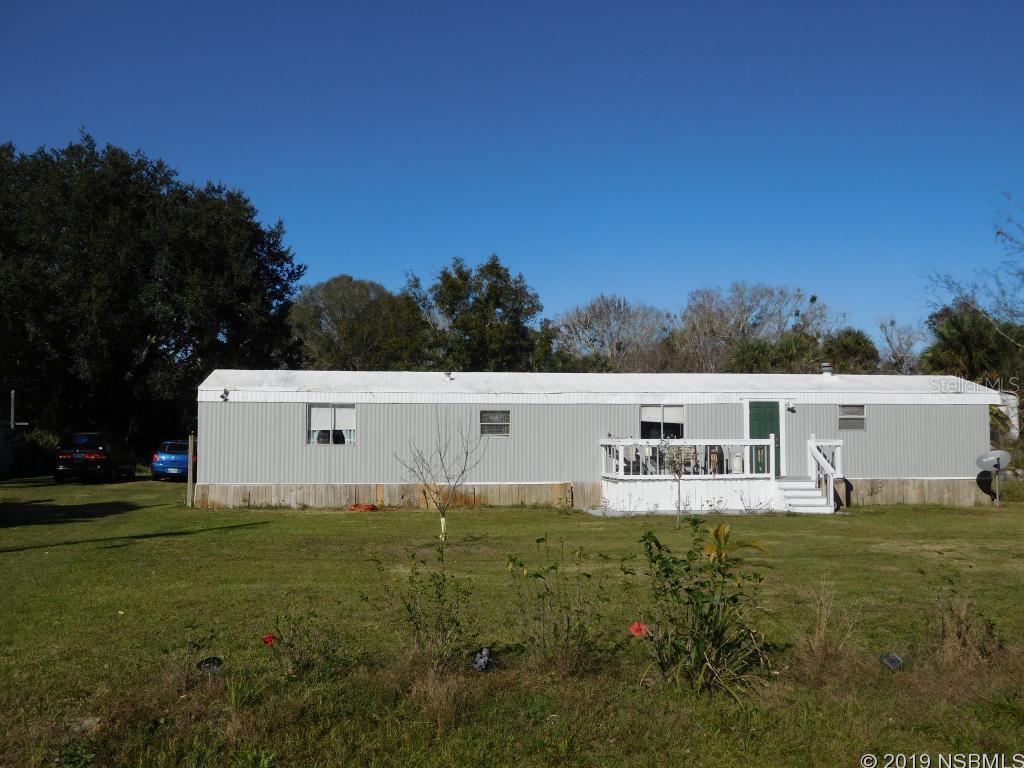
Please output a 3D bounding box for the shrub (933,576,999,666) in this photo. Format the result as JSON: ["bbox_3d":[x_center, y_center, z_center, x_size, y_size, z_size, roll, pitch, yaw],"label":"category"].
[{"bbox_3d":[3.294,1.721,6.861,0.493,0.615,0.468,0,-4,0],"label":"shrub"}]

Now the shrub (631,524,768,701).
[{"bbox_3d":[1.251,1.444,6.284,0.903,1.095,0.794,0,-4,0],"label":"shrub"}]

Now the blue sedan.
[{"bbox_3d":[-12.442,2.953,36.365,1.720,1.440,4.400,0,-4,-7],"label":"blue sedan"}]

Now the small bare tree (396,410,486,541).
[{"bbox_3d":[-1.164,1.509,15.636,1.487,2.144,1.368,0,-4,0],"label":"small bare tree"}]

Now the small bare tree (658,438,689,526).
[{"bbox_3d":[3.089,1.908,18.106,0.574,1.653,0.545,0,-4,0],"label":"small bare tree"}]

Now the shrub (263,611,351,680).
[{"bbox_3d":[-1.424,1.791,6.561,0.610,0.437,0.549,0,-4,0],"label":"shrub"}]

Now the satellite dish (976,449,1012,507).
[{"bbox_3d":[12.594,2.451,24.696,0.880,1.481,0.720,-3,-4,37],"label":"satellite dish"}]

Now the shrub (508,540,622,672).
[{"bbox_3d":[0.360,1.556,6.750,0.798,0.930,0.679,0,-4,0],"label":"shrub"}]

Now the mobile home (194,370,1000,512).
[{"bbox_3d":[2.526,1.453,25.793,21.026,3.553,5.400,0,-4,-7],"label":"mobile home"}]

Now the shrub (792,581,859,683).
[{"bbox_3d":[2.165,1.685,6.539,0.456,0.647,0.433,0,-4,0],"label":"shrub"}]

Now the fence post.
[{"bbox_3d":[-7.884,2.121,23.213,0.110,1.861,0.110,0,-4,-7],"label":"fence post"}]

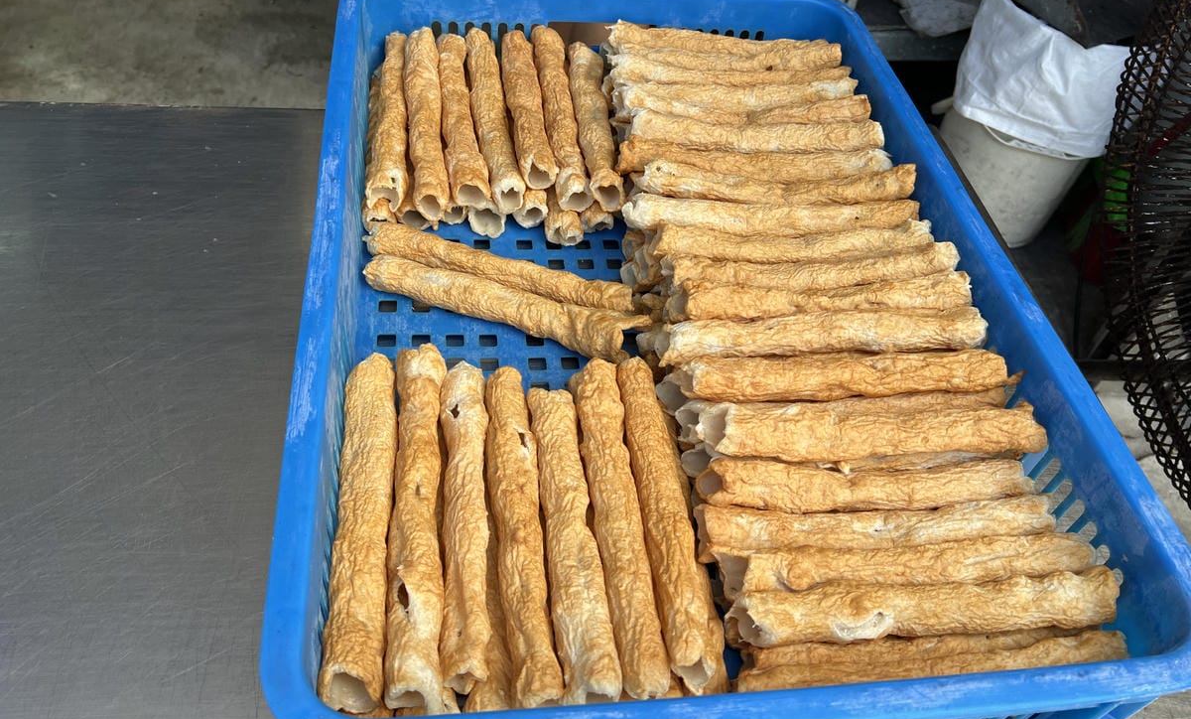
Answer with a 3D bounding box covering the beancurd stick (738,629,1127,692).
[{"bbox_3d":[0.171,0.156,0.448,0.204,0.025,0.025,-2,50,-9],"label":"beancurd stick"}]

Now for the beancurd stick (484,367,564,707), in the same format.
[{"bbox_3d":[-0.039,0.085,0.484,0.026,0.026,0.192,-3,50,-11],"label":"beancurd stick"}]

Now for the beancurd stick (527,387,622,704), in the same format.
[{"bbox_3d":[-0.015,0.095,0.503,0.027,0.027,0.187,-3,50,-10],"label":"beancurd stick"}]

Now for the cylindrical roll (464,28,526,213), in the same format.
[{"bbox_3d":[-0.083,-0.199,0.716,0.026,0.026,0.216,-4,50,-11],"label":"cylindrical roll"}]

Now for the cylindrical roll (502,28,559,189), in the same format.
[{"bbox_3d":[-0.055,-0.213,0.745,0.026,0.026,0.185,-2,51,-11],"label":"cylindrical roll"}]

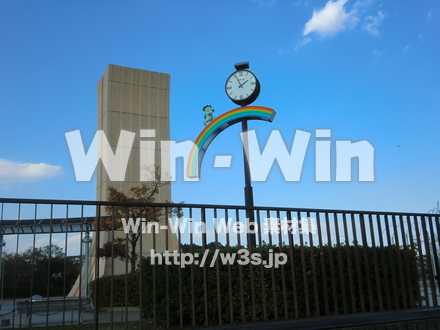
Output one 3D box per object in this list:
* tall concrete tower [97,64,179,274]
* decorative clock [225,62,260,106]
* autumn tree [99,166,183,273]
[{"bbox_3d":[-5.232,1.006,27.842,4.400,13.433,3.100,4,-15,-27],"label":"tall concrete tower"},{"bbox_3d":[0.528,-1.850,10.443,0.750,0.960,0.300,-7,-14,18],"label":"decorative clock"},{"bbox_3d":[-2.710,2.334,15.418,2.750,4.630,2.500,-3,-14,0],"label":"autumn tree"}]

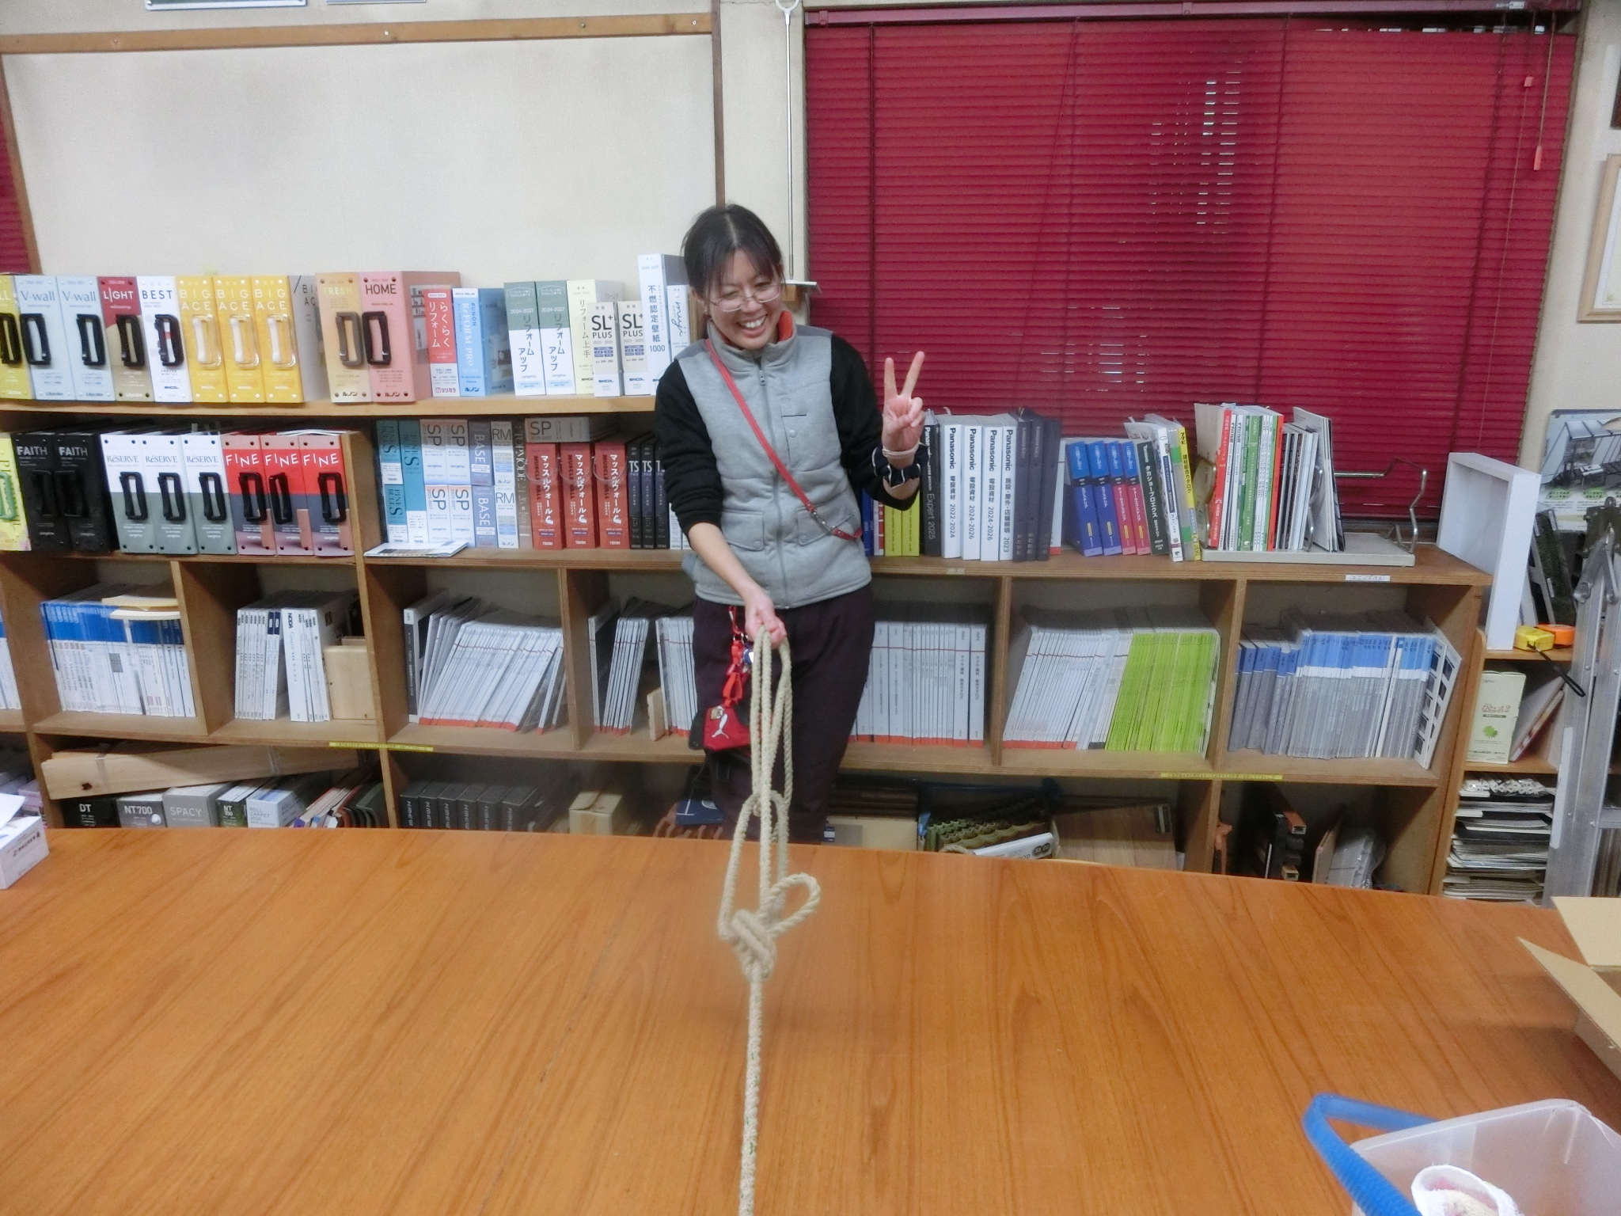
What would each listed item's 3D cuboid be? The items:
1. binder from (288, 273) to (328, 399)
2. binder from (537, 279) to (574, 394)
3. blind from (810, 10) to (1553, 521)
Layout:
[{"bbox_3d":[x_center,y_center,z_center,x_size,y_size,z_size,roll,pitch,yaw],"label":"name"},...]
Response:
[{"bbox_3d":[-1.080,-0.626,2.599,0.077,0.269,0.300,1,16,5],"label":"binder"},{"bbox_3d":[-0.546,-0.624,2.581,0.068,0.243,0.242,1,16,5],"label":"binder"},{"bbox_3d":[0.812,-0.765,2.575,1.645,1.088,0.040,2,16,6],"label":"blind"}]

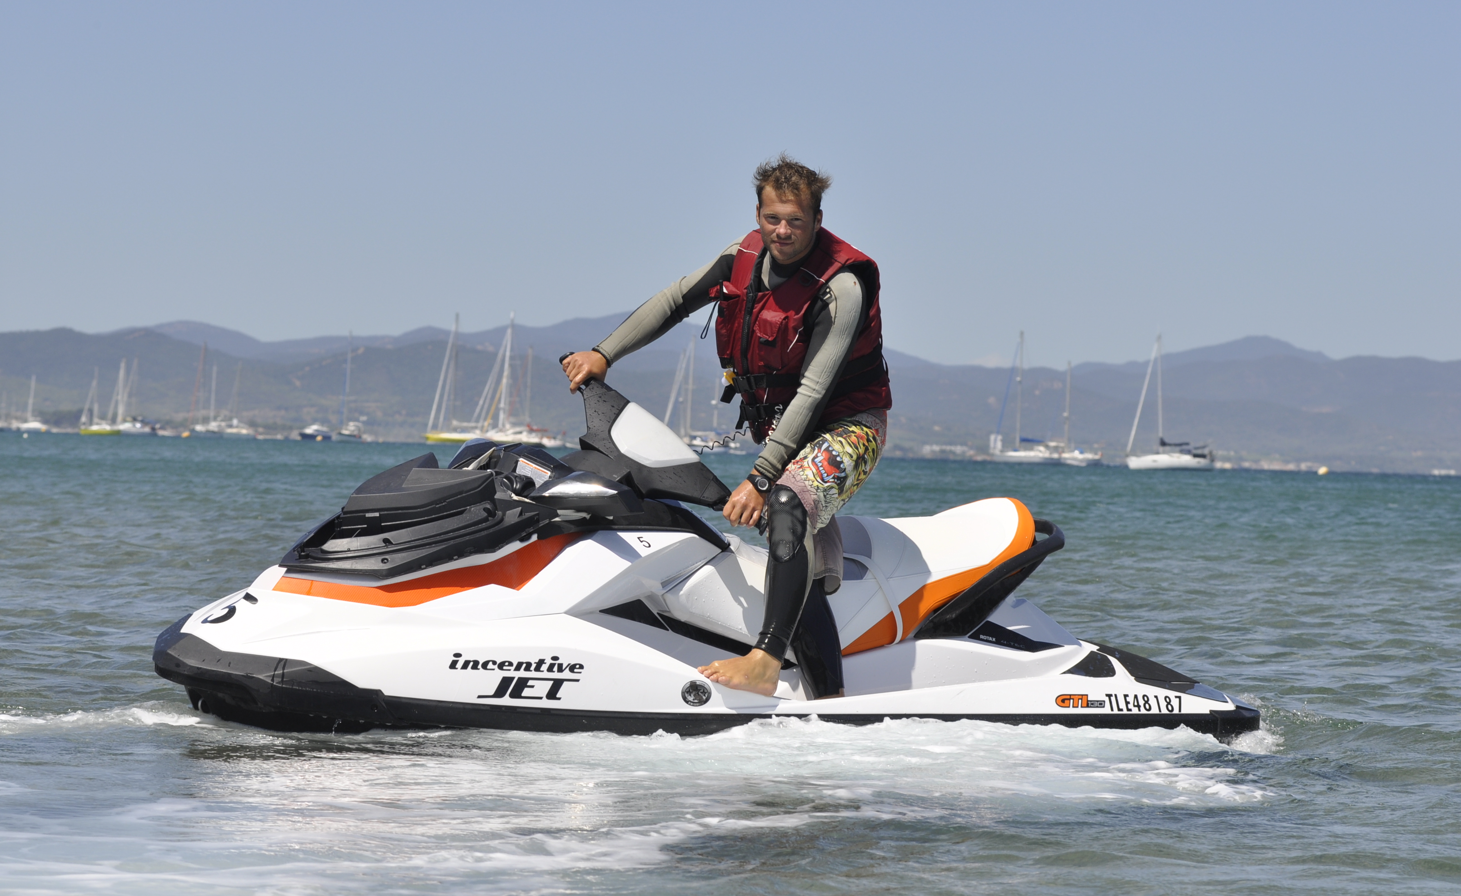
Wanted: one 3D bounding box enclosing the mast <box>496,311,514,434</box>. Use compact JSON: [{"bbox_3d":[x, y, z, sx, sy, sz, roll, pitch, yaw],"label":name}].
[{"bbox_3d":[-36.891,-12.485,800.000,0.400,19.300,0.400,5,0,-10],"label":"mast"}]

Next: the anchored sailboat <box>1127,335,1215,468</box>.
[{"bbox_3d":[49.177,-5.052,545.000,10.200,15.300,3.400,2,0,-5],"label":"anchored sailboat"}]

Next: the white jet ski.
[{"bbox_3d":[-0.110,0.370,13.350,3.300,1.150,1.220,2,6,-34],"label":"white jet ski"}]

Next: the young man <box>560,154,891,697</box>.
[{"bbox_3d":[-0.011,-0.060,13.100,0.750,1.480,0.750,2,0,45],"label":"young man"}]

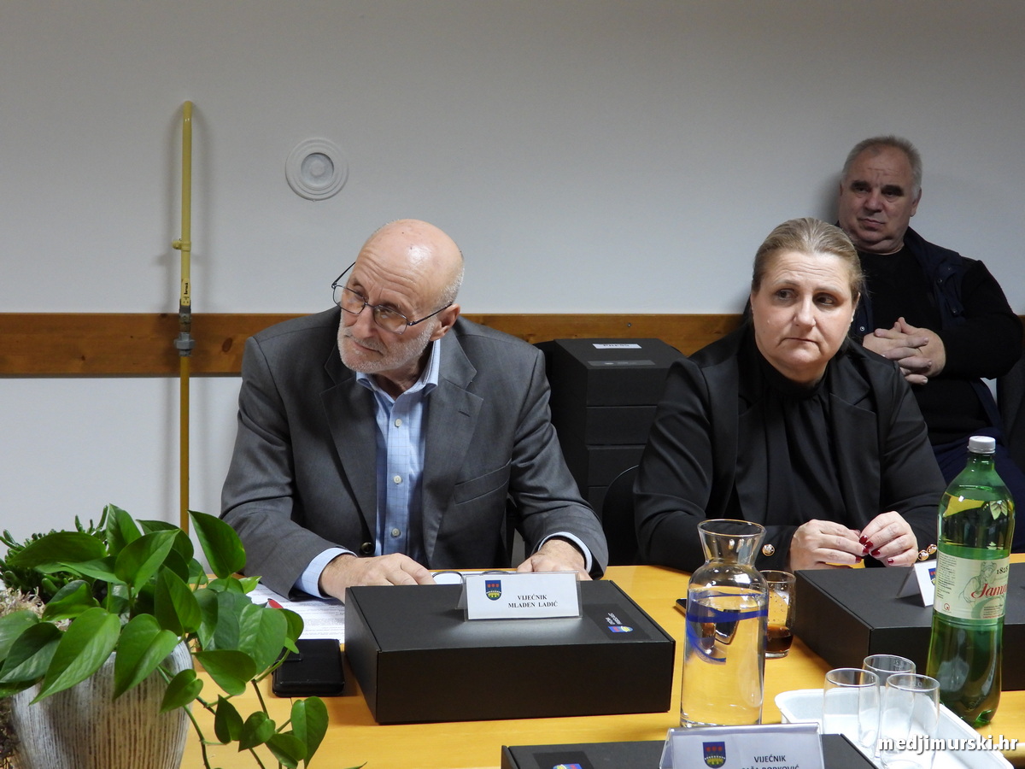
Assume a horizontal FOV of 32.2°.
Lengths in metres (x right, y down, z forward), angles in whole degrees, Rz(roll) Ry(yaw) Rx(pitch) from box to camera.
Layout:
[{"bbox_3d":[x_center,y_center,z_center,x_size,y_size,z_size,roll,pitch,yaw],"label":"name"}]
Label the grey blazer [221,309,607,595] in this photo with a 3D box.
[{"bbox_3d":[-0.143,0.205,2.733,0.570,0.640,0.530,1,10,-6],"label":"grey blazer"}]

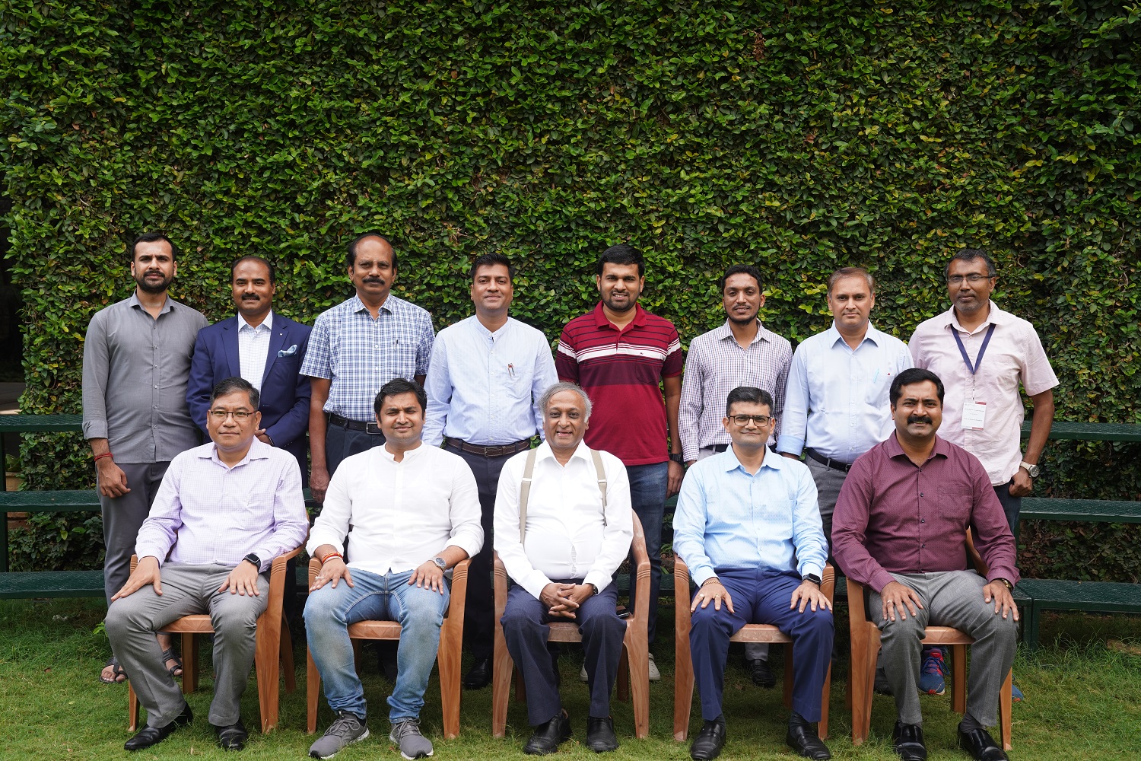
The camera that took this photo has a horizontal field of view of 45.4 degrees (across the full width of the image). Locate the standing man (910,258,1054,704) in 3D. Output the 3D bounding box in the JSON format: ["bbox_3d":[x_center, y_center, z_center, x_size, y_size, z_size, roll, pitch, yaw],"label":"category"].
[{"bbox_3d":[1.610,0.354,5.407,0.580,1.748,0.360,2,5,21],"label":"standing man"}]

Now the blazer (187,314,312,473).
[{"bbox_3d":[-1.293,0.093,5.502,0.540,0.740,0.330,-1,4,-13],"label":"blazer"}]

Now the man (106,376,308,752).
[{"bbox_3d":[-1.296,0.618,4.965,0.603,1.250,0.693,0,4,-1],"label":"man"}]

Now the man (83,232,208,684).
[{"bbox_3d":[-1.702,0.303,5.510,0.510,1.793,0.340,-1,5,-17],"label":"man"}]

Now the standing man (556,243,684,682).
[{"bbox_3d":[0.194,0.325,5.565,0.520,1.764,0.340,1,4,2],"label":"standing man"}]

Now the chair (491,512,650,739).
[{"bbox_3d":[0.000,0.833,5.086,0.560,0.820,0.580,0,4,0],"label":"chair"}]

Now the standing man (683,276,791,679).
[{"bbox_3d":[0.659,0.373,5.508,0.480,1.684,0.340,1,4,6],"label":"standing man"}]

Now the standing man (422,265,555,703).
[{"bbox_3d":[-0.321,0.353,5.447,0.540,1.719,0.340,0,4,-3],"label":"standing man"}]

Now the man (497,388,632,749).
[{"bbox_3d":[-0.027,0.633,4.946,0.520,1.241,0.672,0,4,0],"label":"man"}]

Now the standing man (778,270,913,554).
[{"bbox_3d":[1.084,0.383,5.460,0.540,1.675,0.340,1,4,10],"label":"standing man"}]

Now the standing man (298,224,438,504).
[{"bbox_3d":[-0.819,0.303,5.531,0.540,1.799,0.340,0,4,-10],"label":"standing man"}]

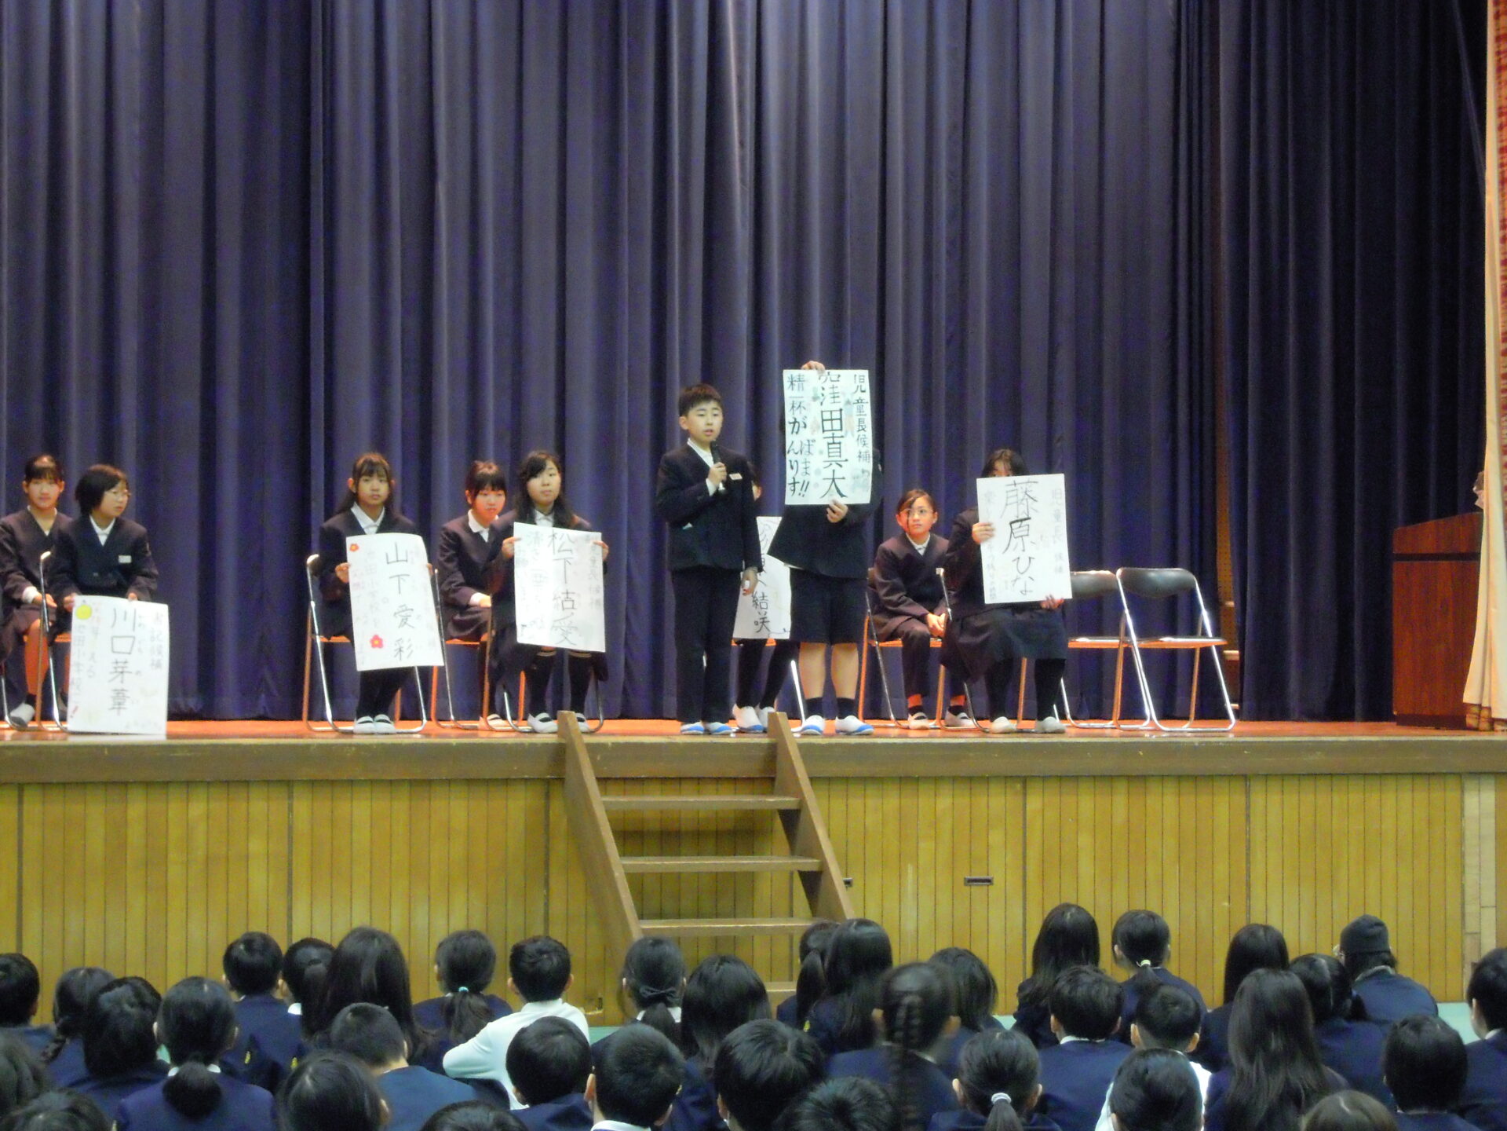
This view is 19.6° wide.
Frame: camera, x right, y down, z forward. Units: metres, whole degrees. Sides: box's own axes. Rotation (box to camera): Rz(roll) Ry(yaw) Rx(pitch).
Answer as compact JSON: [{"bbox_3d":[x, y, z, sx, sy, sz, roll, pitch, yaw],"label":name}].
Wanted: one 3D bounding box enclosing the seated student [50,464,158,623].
[{"bbox_3d":[-2.608,0.134,17.550,0.430,1.080,0.700,1,-1,-25],"label":"seated student"}]

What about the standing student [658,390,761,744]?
[{"bbox_3d":[-0.186,-0.022,17.900,0.440,1.433,0.330,1,-1,-20],"label":"standing student"}]

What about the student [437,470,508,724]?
[{"bbox_3d":[-1.176,0.132,19.200,0.430,1.163,0.700,1,-1,-25],"label":"student"}]

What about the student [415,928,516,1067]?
[{"bbox_3d":[-0.823,1.328,12.225,0.340,0.620,0.480,1,-2,-20],"label":"student"}]

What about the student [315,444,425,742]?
[{"bbox_3d":[-1.620,0.119,18.380,0.430,1.200,0.620,1,-2,-18],"label":"student"}]

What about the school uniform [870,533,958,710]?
[{"bbox_3d":[0.753,0.262,20.400,0.380,0.820,0.500,1,-2,-24],"label":"school uniform"}]

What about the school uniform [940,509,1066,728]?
[{"bbox_3d":[1.095,0.216,19.050,0.490,0.930,0.540,1,-2,-21],"label":"school uniform"}]

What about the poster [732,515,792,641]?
[{"bbox_3d":[0.017,0.055,18.400,0.382,0.542,0.020,1,-11,-18],"label":"poster"}]

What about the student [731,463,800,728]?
[{"bbox_3d":[0.018,0.147,18.750,0.430,1.131,0.700,1,-1,-20],"label":"student"}]

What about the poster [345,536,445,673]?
[{"bbox_3d":[-1.492,0.152,18.150,0.385,0.545,0.050,-5,-2,-18],"label":"poster"}]

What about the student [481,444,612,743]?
[{"bbox_3d":[-0.861,0.114,18.250,0.440,1.170,0.720,1,-1,-18],"label":"student"}]

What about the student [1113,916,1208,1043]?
[{"bbox_3d":[1.144,1.324,12.425,0.340,0.650,0.480,1,-2,-20],"label":"student"}]

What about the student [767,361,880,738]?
[{"bbox_3d":[0.294,-0.069,17.950,0.450,1.536,0.420,1,-1,-24],"label":"student"}]

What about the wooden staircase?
[{"bbox_3d":[-0.122,1.146,16.199,0.910,1.200,1.100,1,-2,-23],"label":"wooden staircase"}]

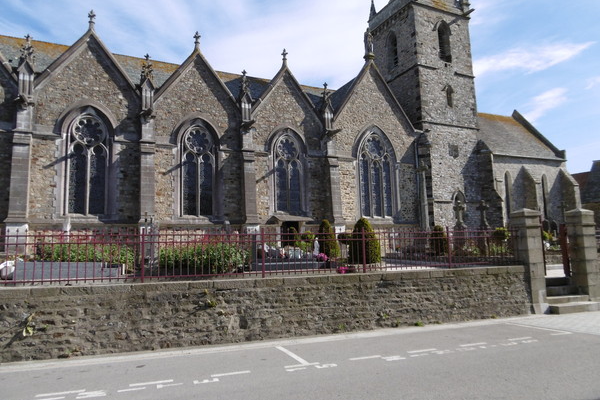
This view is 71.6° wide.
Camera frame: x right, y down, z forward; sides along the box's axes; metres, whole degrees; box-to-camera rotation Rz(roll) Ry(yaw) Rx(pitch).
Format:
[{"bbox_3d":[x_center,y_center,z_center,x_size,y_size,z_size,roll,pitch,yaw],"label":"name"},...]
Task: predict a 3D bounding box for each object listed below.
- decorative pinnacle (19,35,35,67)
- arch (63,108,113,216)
[{"bbox_3d":[-11.895,-6.556,18.175,0.494,1.416,0.494,2,-8,-26],"label":"decorative pinnacle"},{"bbox_3d":[-9.045,-1.628,17.782,1.782,4.576,0.500,2,-7,-26],"label":"arch"}]

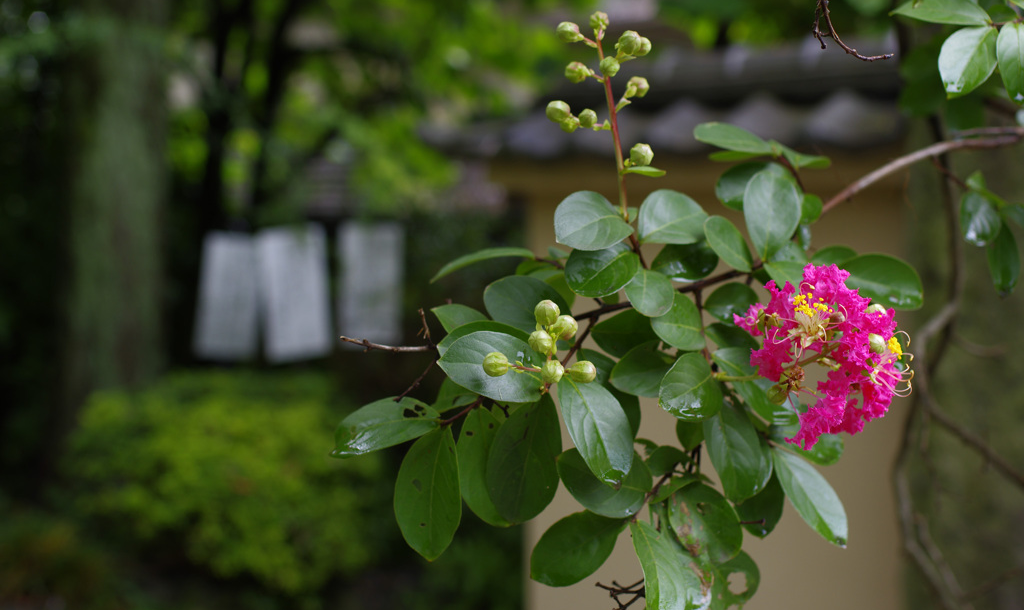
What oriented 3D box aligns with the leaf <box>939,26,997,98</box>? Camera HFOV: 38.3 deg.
[{"bbox_3d":[0.226,-0.120,0.731,0.027,0.042,0.009,26,-19,25],"label":"leaf"}]

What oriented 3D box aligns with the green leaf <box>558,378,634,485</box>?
[{"bbox_3d":[0.035,0.052,0.615,0.025,0.051,0.010,-20,-25,-20],"label":"green leaf"}]

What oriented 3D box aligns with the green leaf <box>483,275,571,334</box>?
[{"bbox_3d":[0.007,0.002,0.560,0.039,0.023,0.008,25,-23,-15],"label":"green leaf"}]

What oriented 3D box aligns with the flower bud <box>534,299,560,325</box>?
[{"bbox_3d":[0.013,0.003,0.541,0.009,0.010,0.009,-6,24,2],"label":"flower bud"}]

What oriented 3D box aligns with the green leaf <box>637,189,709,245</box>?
[{"bbox_3d":[0.071,-0.039,0.653,0.034,0.027,0.007,-23,-28,-13],"label":"green leaf"}]

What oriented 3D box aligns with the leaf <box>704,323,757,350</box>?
[{"bbox_3d":[0.108,0.017,0.711,0.037,0.024,0.009,24,-29,-6],"label":"leaf"}]

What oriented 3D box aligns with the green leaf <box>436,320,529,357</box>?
[{"bbox_3d":[-0.011,0.023,0.664,0.051,0.031,0.009,18,-26,-6],"label":"green leaf"}]

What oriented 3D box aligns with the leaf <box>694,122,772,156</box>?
[{"bbox_3d":[0.090,-0.067,0.600,0.037,0.016,0.005,12,-49,-24],"label":"leaf"}]

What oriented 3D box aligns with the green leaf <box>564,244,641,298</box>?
[{"bbox_3d":[0.034,-0.012,0.544,0.032,0.018,0.008,-25,-18,-22],"label":"green leaf"}]

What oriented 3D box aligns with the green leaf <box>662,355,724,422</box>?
[{"bbox_3d":[0.081,0.037,0.669,0.035,0.009,0.029,-28,49,-30],"label":"green leaf"}]

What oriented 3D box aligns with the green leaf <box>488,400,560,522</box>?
[{"bbox_3d":[0.007,0.057,0.557,0.025,0.052,0.007,13,-6,8],"label":"green leaf"}]

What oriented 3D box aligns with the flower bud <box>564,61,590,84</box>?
[{"bbox_3d":[0.026,-0.091,0.580,0.009,0.009,0.009,7,0,-32],"label":"flower bud"}]

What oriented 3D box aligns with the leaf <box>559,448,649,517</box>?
[{"bbox_3d":[0.043,0.082,0.680,0.047,0.030,0.010,21,-19,-3],"label":"leaf"}]

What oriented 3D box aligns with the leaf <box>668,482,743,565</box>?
[{"bbox_3d":[0.085,0.096,0.647,0.031,0.039,0.008,-28,-11,-23],"label":"leaf"}]

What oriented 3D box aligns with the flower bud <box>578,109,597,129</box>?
[{"bbox_3d":[0.033,-0.083,0.654,0.009,0.009,0.009,-14,-47,14],"label":"flower bud"}]

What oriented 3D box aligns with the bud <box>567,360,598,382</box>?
[{"bbox_3d":[0.026,0.024,0.535,0.011,0.008,0.008,2,1,21],"label":"bud"}]

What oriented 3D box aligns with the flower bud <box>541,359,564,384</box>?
[{"bbox_3d":[0.015,0.026,0.560,0.009,0.009,0.009,0,-24,0],"label":"flower bud"}]

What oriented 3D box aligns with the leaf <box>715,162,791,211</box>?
[{"bbox_3d":[0.102,-0.051,0.620,0.038,0.021,0.006,-15,-33,-18],"label":"leaf"}]

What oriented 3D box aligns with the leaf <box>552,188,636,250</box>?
[{"bbox_3d":[0.031,-0.031,0.541,0.035,0.022,0.008,-5,-36,-31],"label":"leaf"}]

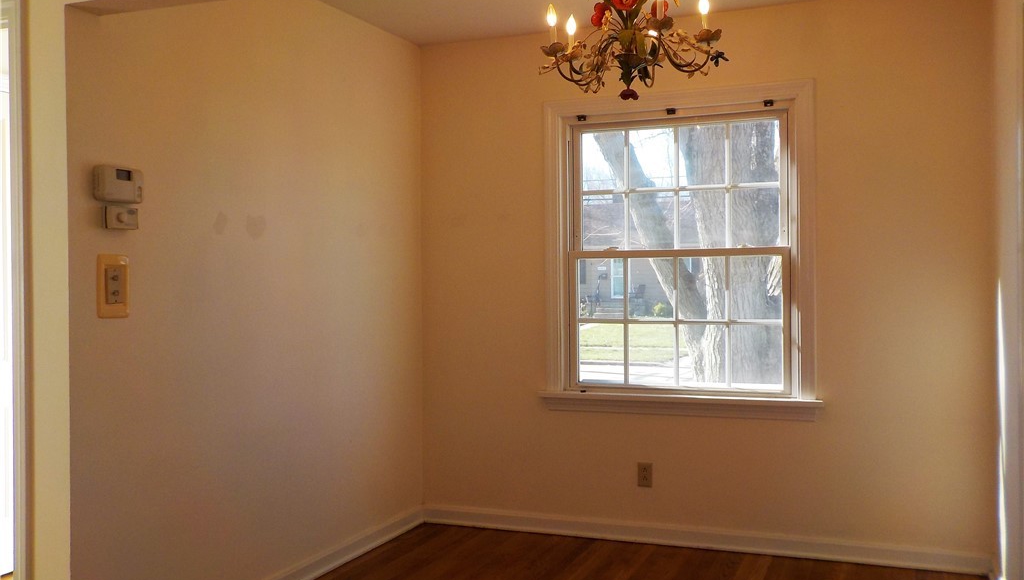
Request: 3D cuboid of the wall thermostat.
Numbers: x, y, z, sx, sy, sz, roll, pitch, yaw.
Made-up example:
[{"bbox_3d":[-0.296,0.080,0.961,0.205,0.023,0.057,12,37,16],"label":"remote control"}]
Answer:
[{"bbox_3d":[-1.220,-0.325,2.759,0.040,0.104,0.158,0,0,24],"label":"wall thermostat"}]

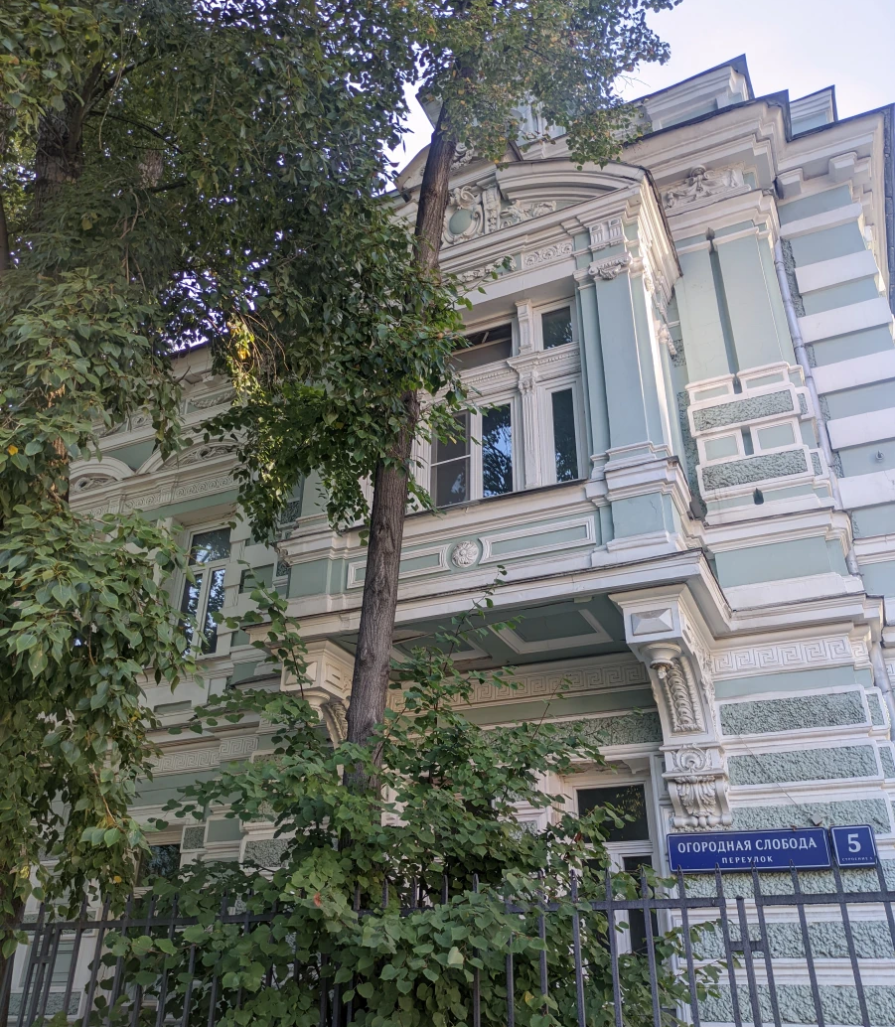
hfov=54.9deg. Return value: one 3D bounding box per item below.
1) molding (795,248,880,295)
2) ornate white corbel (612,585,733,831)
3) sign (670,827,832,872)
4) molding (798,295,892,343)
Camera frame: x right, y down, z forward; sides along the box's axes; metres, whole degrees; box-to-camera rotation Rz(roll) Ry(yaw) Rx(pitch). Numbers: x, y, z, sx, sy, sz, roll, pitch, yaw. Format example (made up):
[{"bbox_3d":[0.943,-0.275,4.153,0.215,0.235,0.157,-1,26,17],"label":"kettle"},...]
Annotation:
[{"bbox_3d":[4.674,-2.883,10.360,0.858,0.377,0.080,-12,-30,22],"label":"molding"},{"bbox_3d":[1.949,1.696,7.292,0.635,1.635,1.620,-12,-30,22],"label":"ornate white corbel"},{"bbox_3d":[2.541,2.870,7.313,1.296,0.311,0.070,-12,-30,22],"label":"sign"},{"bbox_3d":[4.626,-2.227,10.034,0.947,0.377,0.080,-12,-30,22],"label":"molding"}]

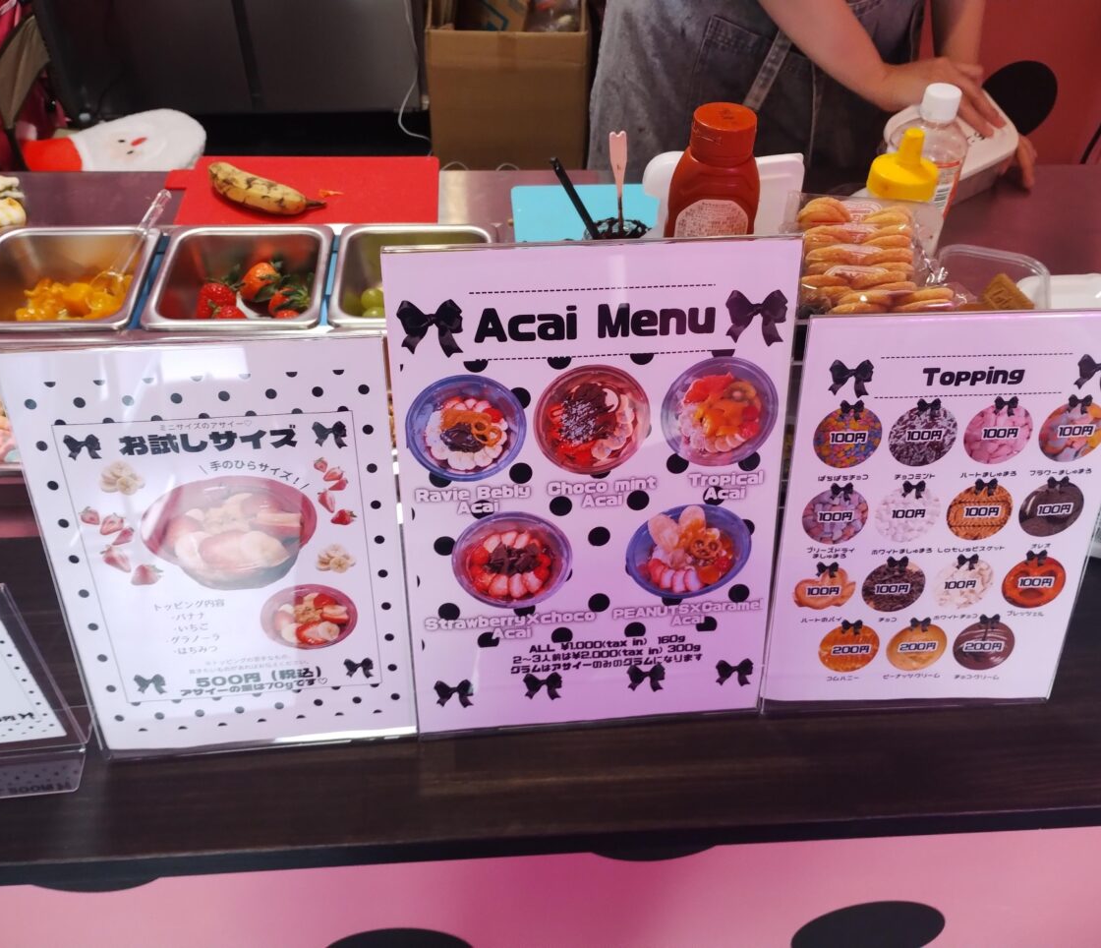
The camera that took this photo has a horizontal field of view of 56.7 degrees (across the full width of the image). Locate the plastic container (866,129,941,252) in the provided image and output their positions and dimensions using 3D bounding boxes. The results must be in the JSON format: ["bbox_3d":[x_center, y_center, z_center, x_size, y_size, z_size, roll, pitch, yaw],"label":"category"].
[{"bbox_3d":[0.309,-0.225,0.933,0.059,0.186,0.059,-2,44,-4],"label":"plastic container"}]

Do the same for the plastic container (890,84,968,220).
[{"bbox_3d":[0.355,-0.277,0.987,0.070,0.189,0.070,-2,44,-4],"label":"plastic container"}]

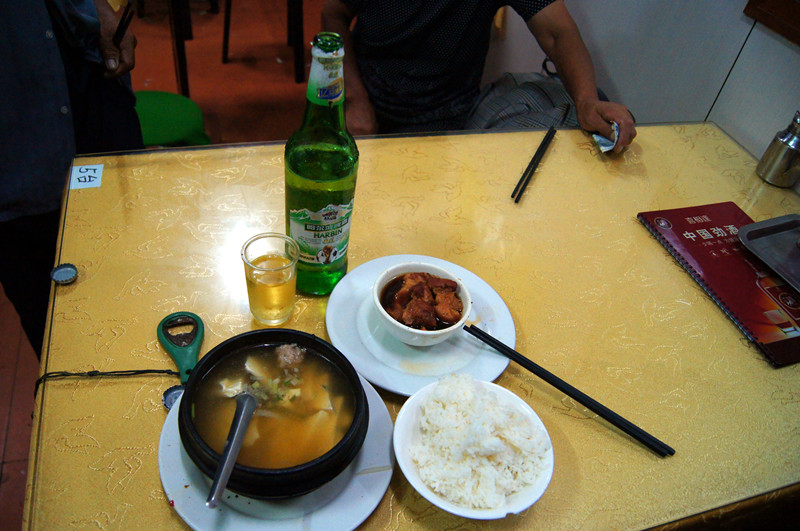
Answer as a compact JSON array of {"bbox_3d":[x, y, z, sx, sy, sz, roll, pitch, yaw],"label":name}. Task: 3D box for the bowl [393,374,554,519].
[{"bbox_3d":[0.062,0.169,0.533,0.140,0.064,0.140,5,42,-5],"label":"bowl"}]

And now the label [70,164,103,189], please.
[{"bbox_3d":[-0.425,-0.121,0.814,0.040,0.001,0.054,-6,44,-16],"label":"label"}]

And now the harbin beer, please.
[{"bbox_3d":[-0.081,-0.094,0.625,0.073,0.292,0.073,-4,44,-14],"label":"harbin beer"}]

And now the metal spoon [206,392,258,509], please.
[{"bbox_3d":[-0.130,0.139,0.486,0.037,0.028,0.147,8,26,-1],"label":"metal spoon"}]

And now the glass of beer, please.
[{"bbox_3d":[-0.138,0.018,0.645,0.059,0.088,0.059,-2,43,-12],"label":"glass of beer"}]

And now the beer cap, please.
[{"bbox_3d":[-0.376,0.010,0.672,0.030,0.007,0.030,5,42,-5],"label":"beer cap"}]

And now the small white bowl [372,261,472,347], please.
[{"bbox_3d":[0.021,0.050,0.654,0.104,0.050,0.104,5,42,-5],"label":"small white bowl"}]

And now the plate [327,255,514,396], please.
[{"bbox_3d":[0.024,0.066,0.669,0.208,0.024,0.208,5,42,-5],"label":"plate"}]

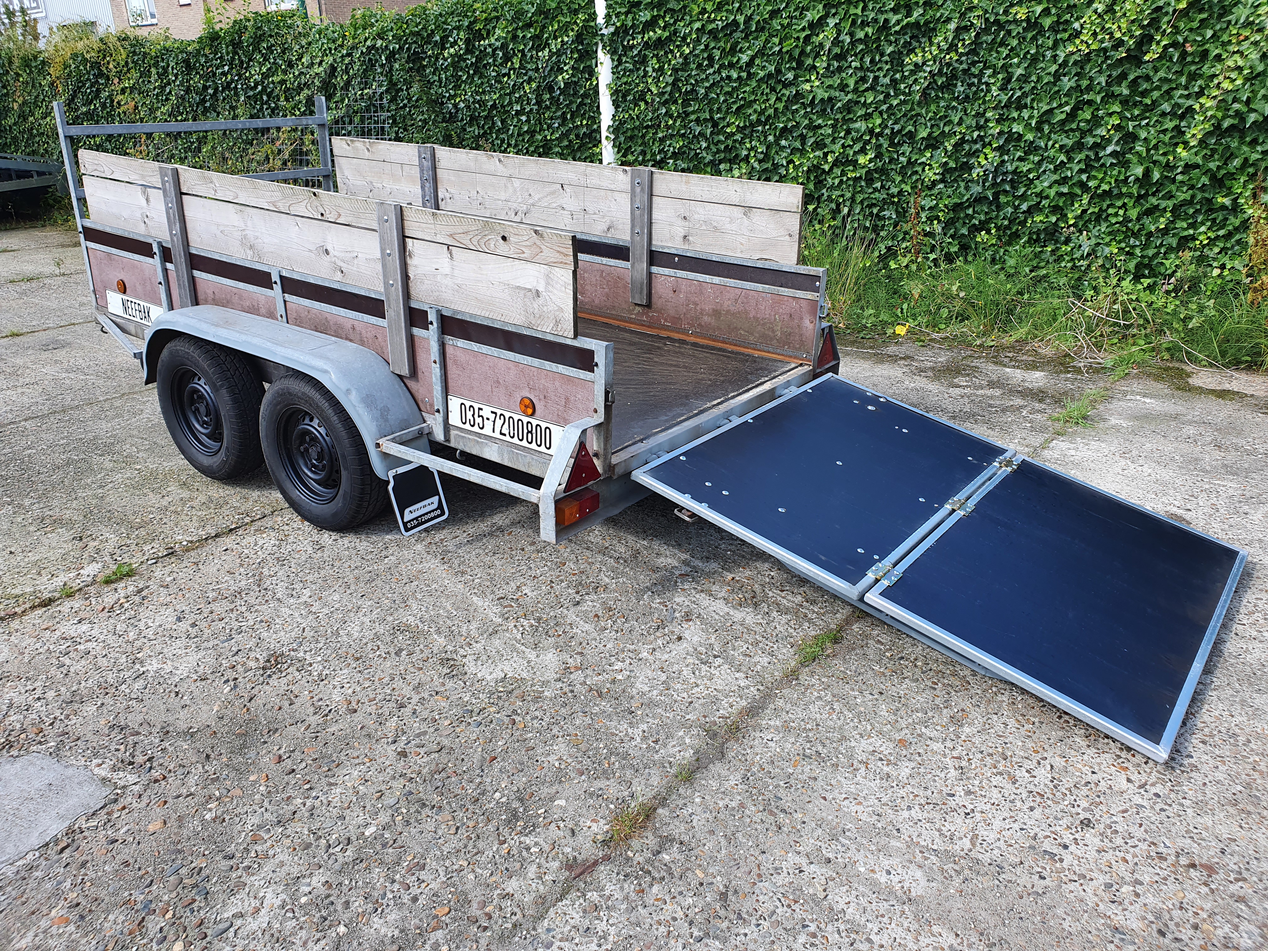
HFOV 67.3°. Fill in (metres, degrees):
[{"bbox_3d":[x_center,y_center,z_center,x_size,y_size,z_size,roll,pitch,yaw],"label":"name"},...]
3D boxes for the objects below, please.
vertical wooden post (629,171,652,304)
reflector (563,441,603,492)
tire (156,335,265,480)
[{"bbox_3d":[0.028,-1.025,4.112,0.084,0.568,0.030,18,29,33],"label":"vertical wooden post"},{"bbox_3d":[-0.145,-0.032,2.746,0.014,0.132,0.166,18,29,33],"label":"reflector"},{"bbox_3d":[-1.685,-0.281,3.824,0.573,0.573,0.168,18,29,33],"label":"tire"}]

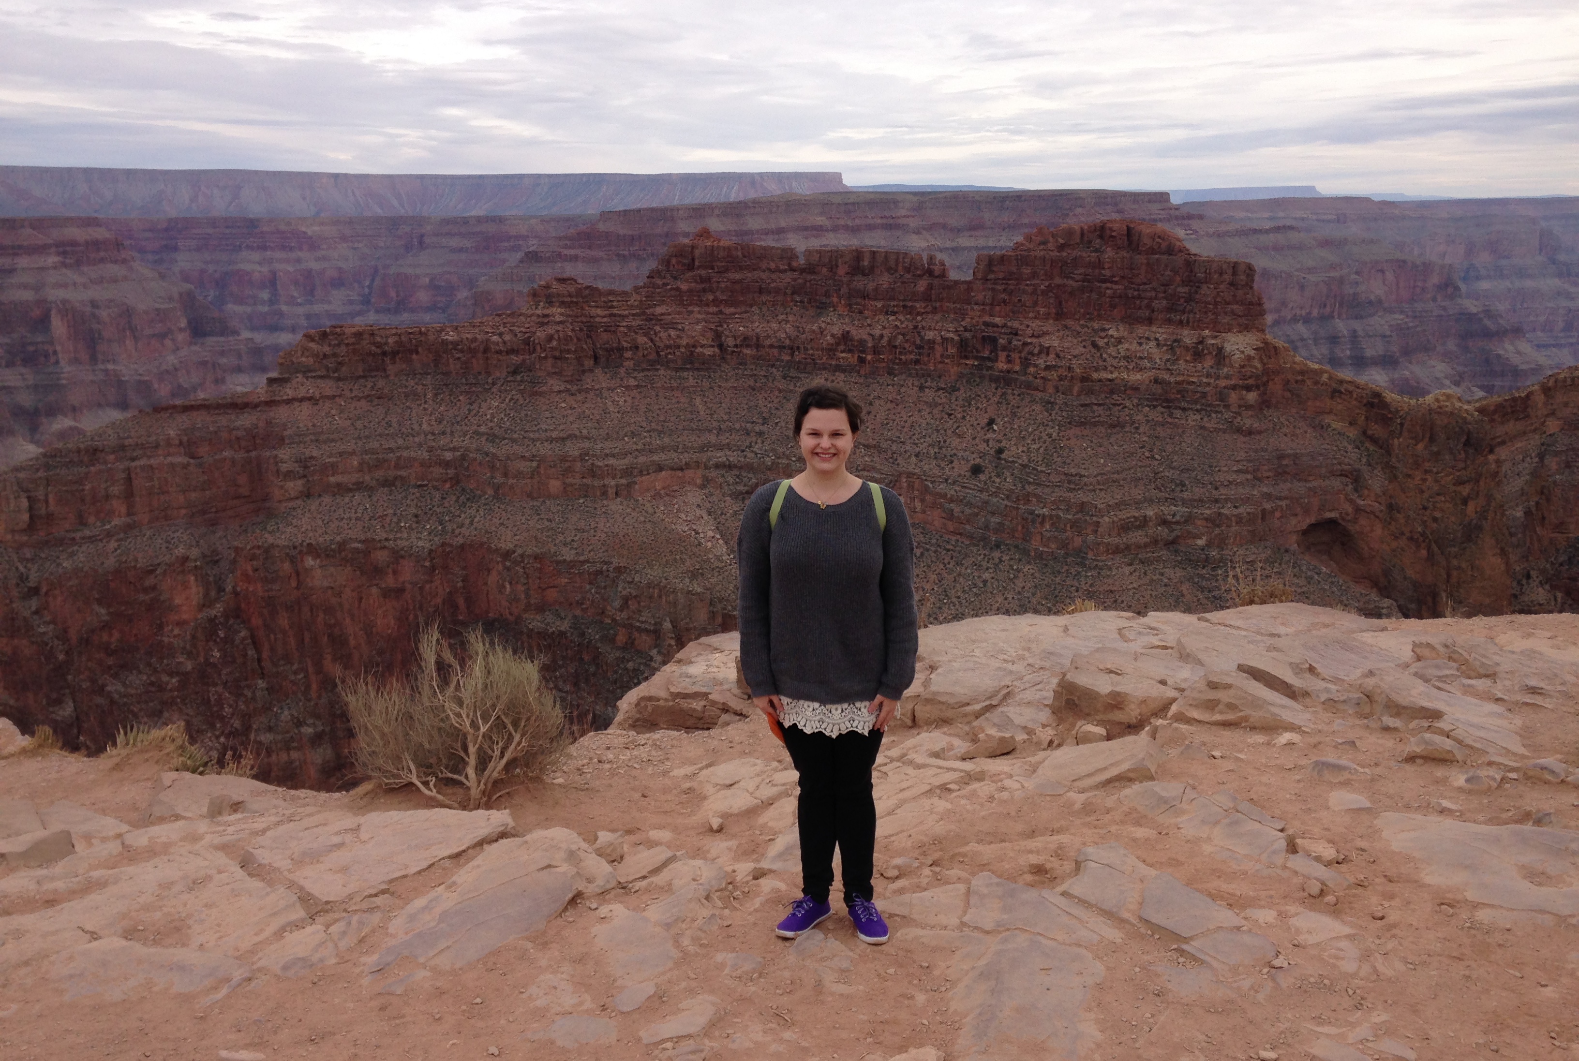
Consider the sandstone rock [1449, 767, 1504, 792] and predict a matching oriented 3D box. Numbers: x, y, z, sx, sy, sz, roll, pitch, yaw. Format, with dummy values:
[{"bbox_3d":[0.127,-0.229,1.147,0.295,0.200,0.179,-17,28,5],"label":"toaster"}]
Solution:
[{"bbox_3d":[2.648,0.960,5.803,0.166,0.051,0.117,-1,12,-4],"label":"sandstone rock"}]

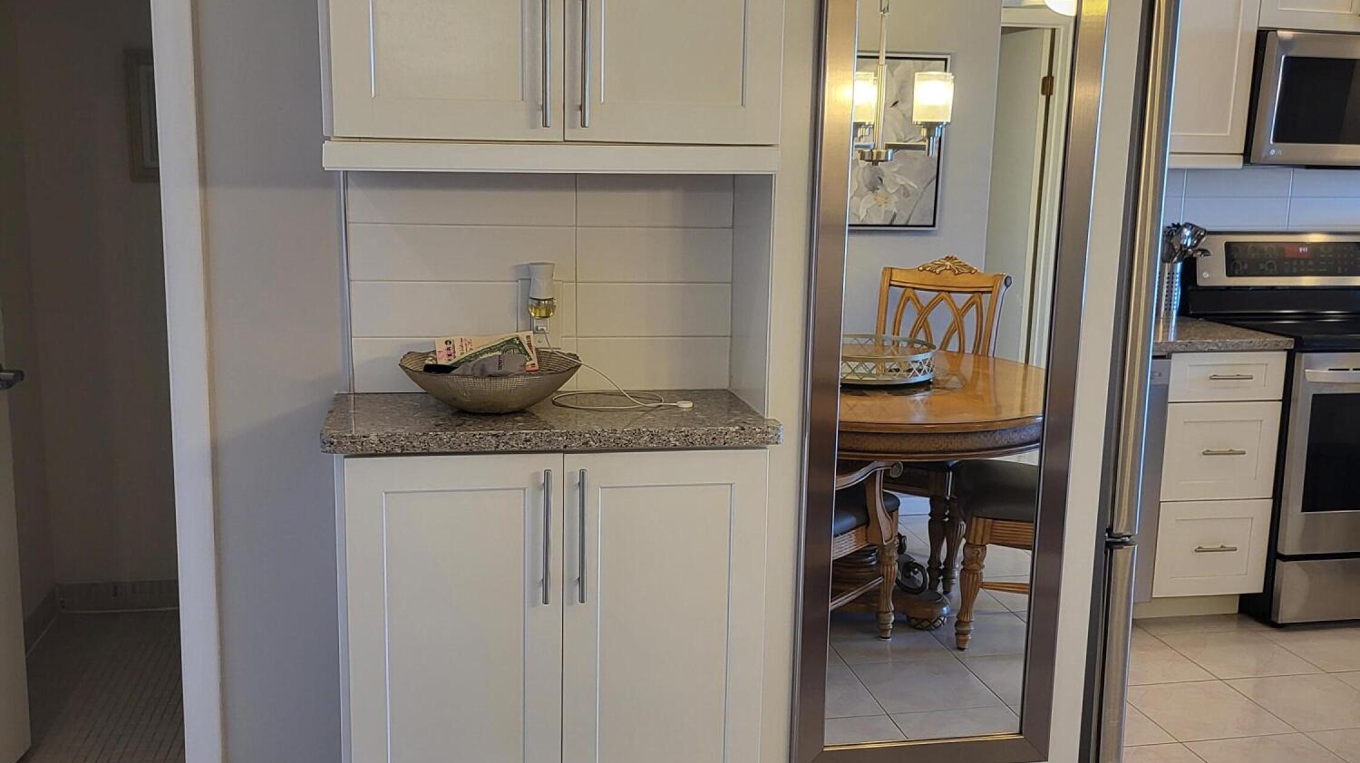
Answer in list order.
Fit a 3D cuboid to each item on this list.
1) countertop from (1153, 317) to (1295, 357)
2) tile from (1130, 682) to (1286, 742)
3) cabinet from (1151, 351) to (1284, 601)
[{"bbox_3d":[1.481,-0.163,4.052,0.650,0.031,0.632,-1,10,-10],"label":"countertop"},{"bbox_3d":[1.386,0.877,3.336,0.330,0.010,0.330,-1,10,-11],"label":"tile"},{"bbox_3d":[1.601,0.282,4.172,0.390,0.866,0.606,-1,10,-11],"label":"cabinet"}]

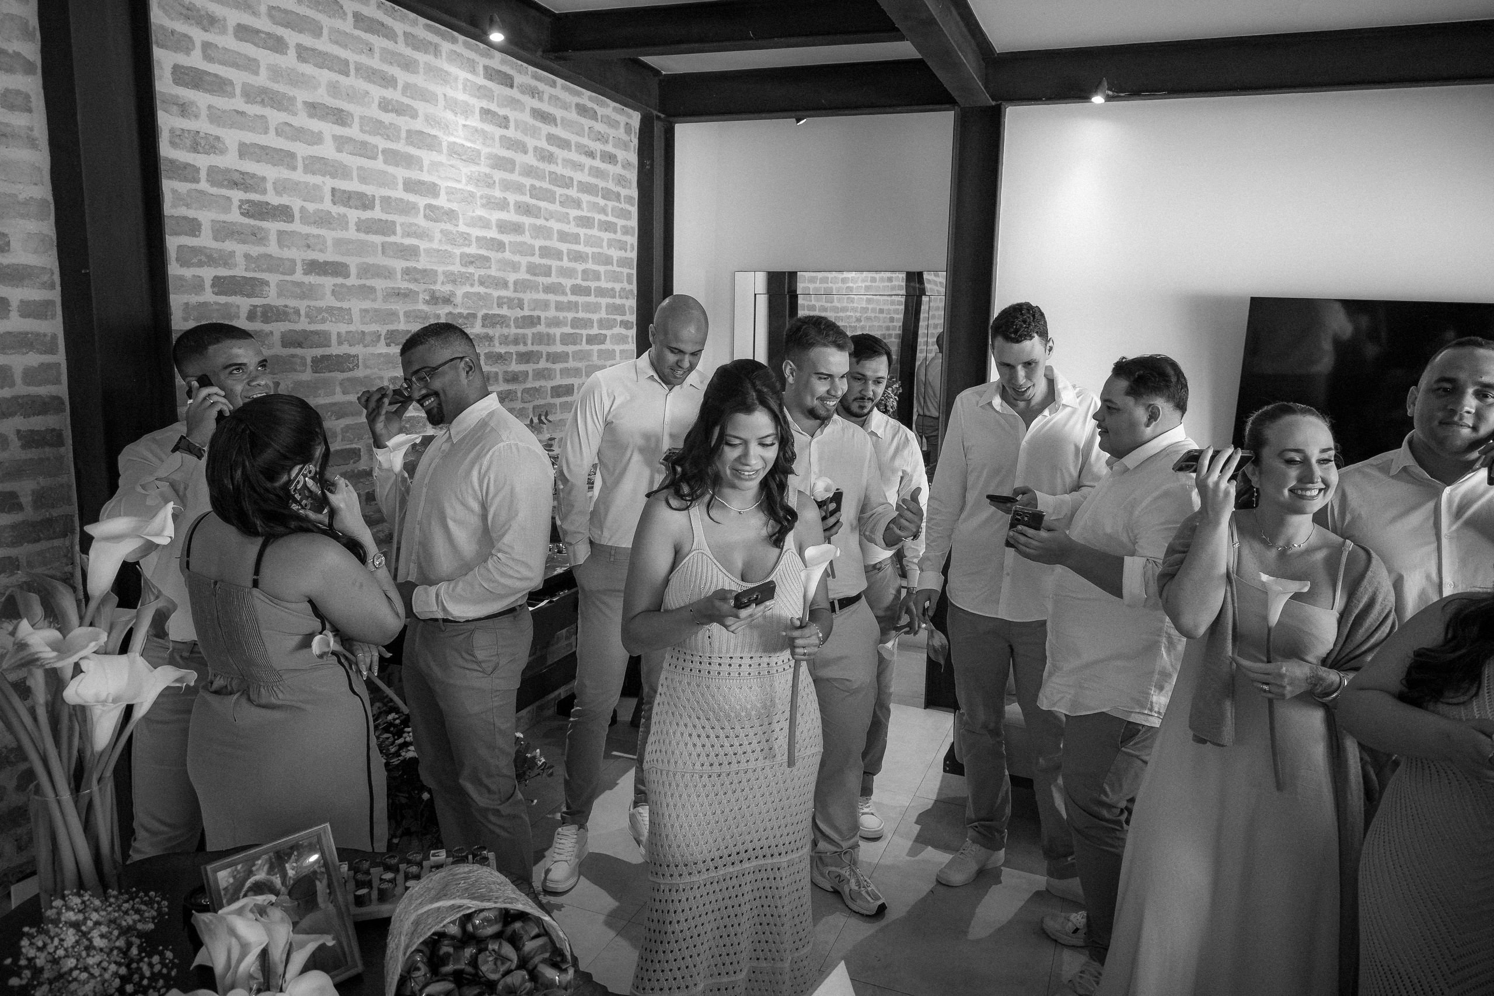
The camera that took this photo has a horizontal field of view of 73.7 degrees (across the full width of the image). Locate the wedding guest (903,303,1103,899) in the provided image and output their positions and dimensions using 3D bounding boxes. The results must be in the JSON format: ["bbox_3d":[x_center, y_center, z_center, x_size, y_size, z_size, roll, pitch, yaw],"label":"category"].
[{"bbox_3d":[0.790,0.313,3.070,0.560,1.820,0.450,4,10,11],"label":"wedding guest"}]

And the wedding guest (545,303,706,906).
[{"bbox_3d":[-0.320,0.284,3.081,0.550,1.800,0.450,1,10,-7],"label":"wedding guest"}]

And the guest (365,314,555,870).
[{"bbox_3d":[-0.773,0.391,2.655,0.520,1.700,0.490,-5,12,-34],"label":"guest"}]

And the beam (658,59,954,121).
[{"bbox_3d":[0.259,-1.811,4.426,1.315,0.210,0.130,6,10,21],"label":"beam"}]

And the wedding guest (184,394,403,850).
[{"bbox_3d":[-0.879,0.574,1.997,0.450,1.550,0.400,4,10,14],"label":"wedding guest"}]

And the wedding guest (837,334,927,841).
[{"bbox_3d":[0.410,0.303,3.415,0.500,1.700,0.380,3,10,6],"label":"wedding guest"}]

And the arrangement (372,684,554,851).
[{"bbox_3d":[-0.973,0.911,3.418,0.380,0.410,0.570,6,10,21],"label":"arrangement"}]

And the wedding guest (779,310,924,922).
[{"bbox_3d":[0.238,0.354,2.928,0.530,1.750,0.470,-1,10,-17],"label":"wedding guest"}]

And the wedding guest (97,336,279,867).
[{"bbox_3d":[-1.225,0.438,2.351,0.520,1.680,0.450,-5,12,-36],"label":"wedding guest"}]

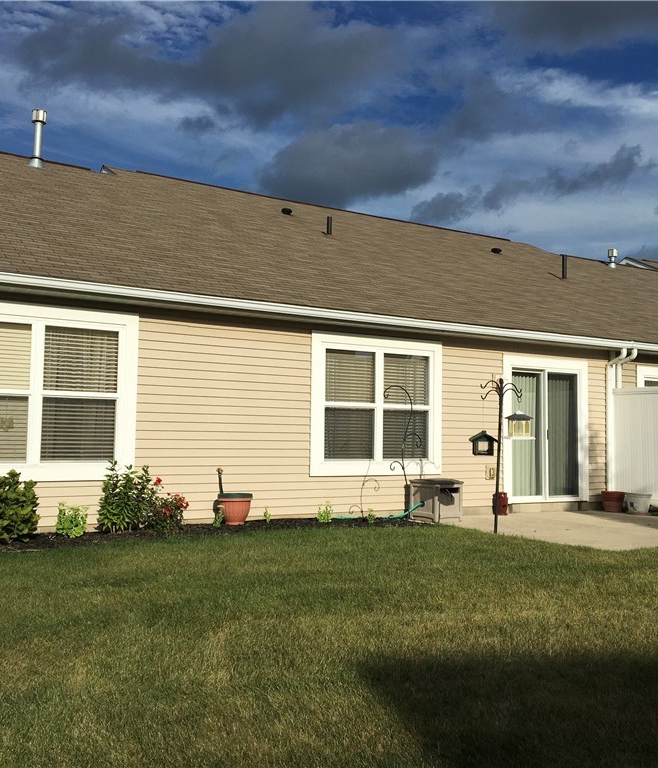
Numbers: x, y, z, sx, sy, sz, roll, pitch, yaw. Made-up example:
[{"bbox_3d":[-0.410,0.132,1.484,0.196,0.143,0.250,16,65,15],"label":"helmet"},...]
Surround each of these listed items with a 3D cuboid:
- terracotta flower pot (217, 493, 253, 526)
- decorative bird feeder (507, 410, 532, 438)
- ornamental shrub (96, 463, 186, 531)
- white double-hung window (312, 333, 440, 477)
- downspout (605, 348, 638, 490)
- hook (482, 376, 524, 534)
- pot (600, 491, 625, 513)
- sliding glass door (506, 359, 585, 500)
[{"bbox_3d":[-1.060,1.425,9.723,0.392,0.360,0.392,1,-4,0],"label":"terracotta flower pot"},{"bbox_3d":[2.087,0.452,9.352,0.282,0.312,0.272,3,-4,-33],"label":"decorative bird feeder"},{"bbox_3d":[-1.969,1.208,9.105,0.804,0.754,0.503,3,-4,-33],"label":"ornamental shrub"},{"bbox_3d":[0.675,0.289,11.315,2.152,1.830,0.121,3,-4,-33],"label":"white double-hung window"},{"bbox_3d":[4.673,0.672,13.736,0.322,2.444,0.342,3,-4,-33],"label":"downspout"},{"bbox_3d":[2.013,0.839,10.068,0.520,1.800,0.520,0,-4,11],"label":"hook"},{"bbox_3d":[4.370,1.813,13.178,0.360,0.315,0.360,1,-4,0],"label":"pot"},{"bbox_3d":[3.332,0.698,13.060,1.830,2.182,0.131,3,-4,-33],"label":"sliding glass door"}]

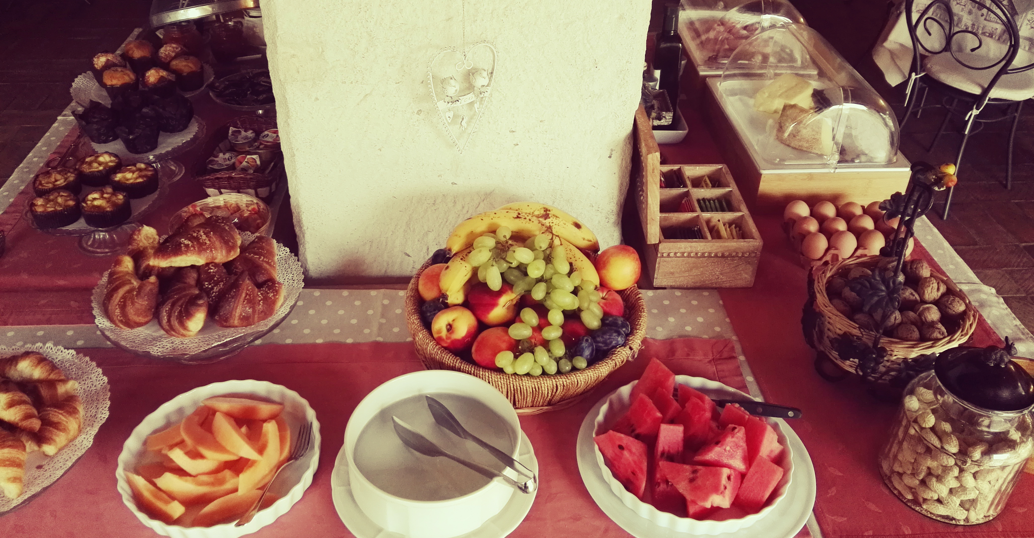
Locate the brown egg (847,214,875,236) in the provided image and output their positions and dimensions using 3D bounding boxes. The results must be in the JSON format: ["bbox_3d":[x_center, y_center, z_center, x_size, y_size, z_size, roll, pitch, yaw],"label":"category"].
[{"bbox_3d":[0.602,-0.071,1.340,0.045,0.056,0.045,0,35,0],"label":"brown egg"}]

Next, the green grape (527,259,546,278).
[{"bbox_3d":[0.026,0.000,1.020,0.023,0.023,0.028,28,-6,-18],"label":"green grape"}]

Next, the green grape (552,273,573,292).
[{"bbox_3d":[0.059,0.018,1.006,0.029,0.021,0.021,31,30,-3],"label":"green grape"}]

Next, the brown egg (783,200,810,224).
[{"bbox_3d":[0.515,-0.101,1.414,0.044,0.056,0.044,2,35,0],"label":"brown egg"}]

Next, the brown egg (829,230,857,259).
[{"bbox_3d":[0.555,-0.040,1.309,0.043,0.056,0.043,1,34,-1],"label":"brown egg"}]

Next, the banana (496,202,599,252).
[{"bbox_3d":[0.047,-0.064,1.131,0.160,0.054,0.042,20,17,-6],"label":"banana"}]

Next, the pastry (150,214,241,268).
[{"bbox_3d":[-0.463,-0.041,1.106,0.126,0.060,0.070,-20,34,-7],"label":"pastry"}]

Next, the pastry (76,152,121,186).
[{"bbox_3d":[-0.716,-0.174,1.318,0.069,0.042,0.069,1,34,-1],"label":"pastry"}]

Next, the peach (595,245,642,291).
[{"bbox_3d":[0.143,-0.002,1.083,0.065,0.064,0.065,1,34,-1],"label":"peach"}]

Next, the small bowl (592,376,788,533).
[{"bbox_3d":[0.213,0.228,0.949,0.238,0.044,0.238,1,35,-1],"label":"small bowl"}]

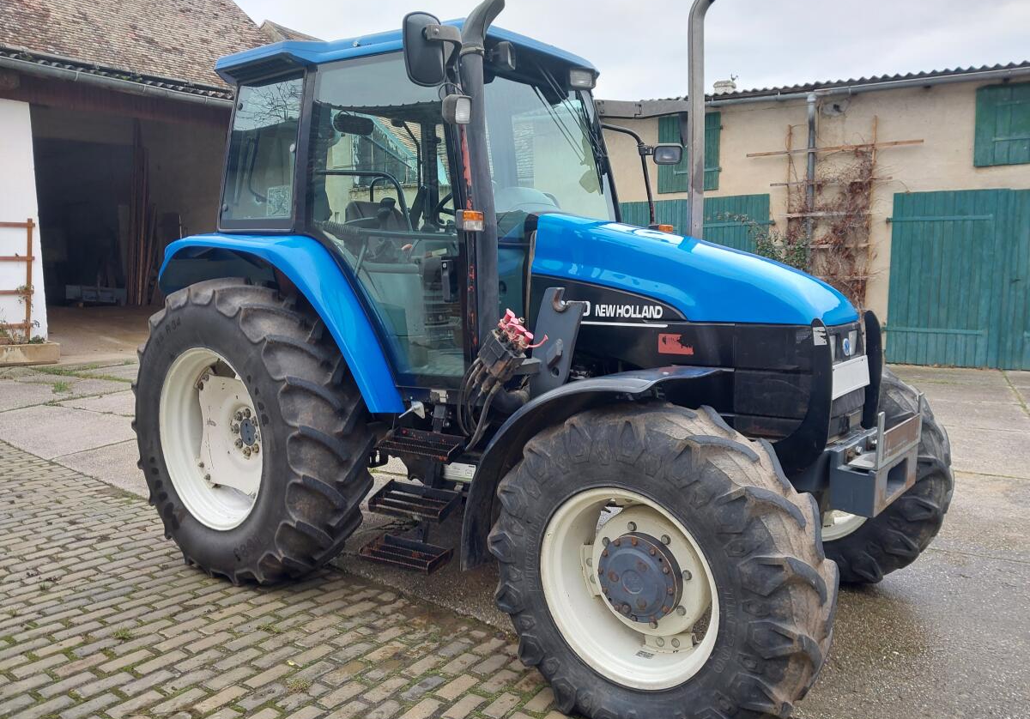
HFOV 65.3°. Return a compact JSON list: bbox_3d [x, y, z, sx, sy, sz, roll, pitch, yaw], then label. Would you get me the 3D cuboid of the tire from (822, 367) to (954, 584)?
[{"bbox_3d":[1.574,0.504,4.101,1.160,1.140,0.410,5,8,43],"label":"tire"}]

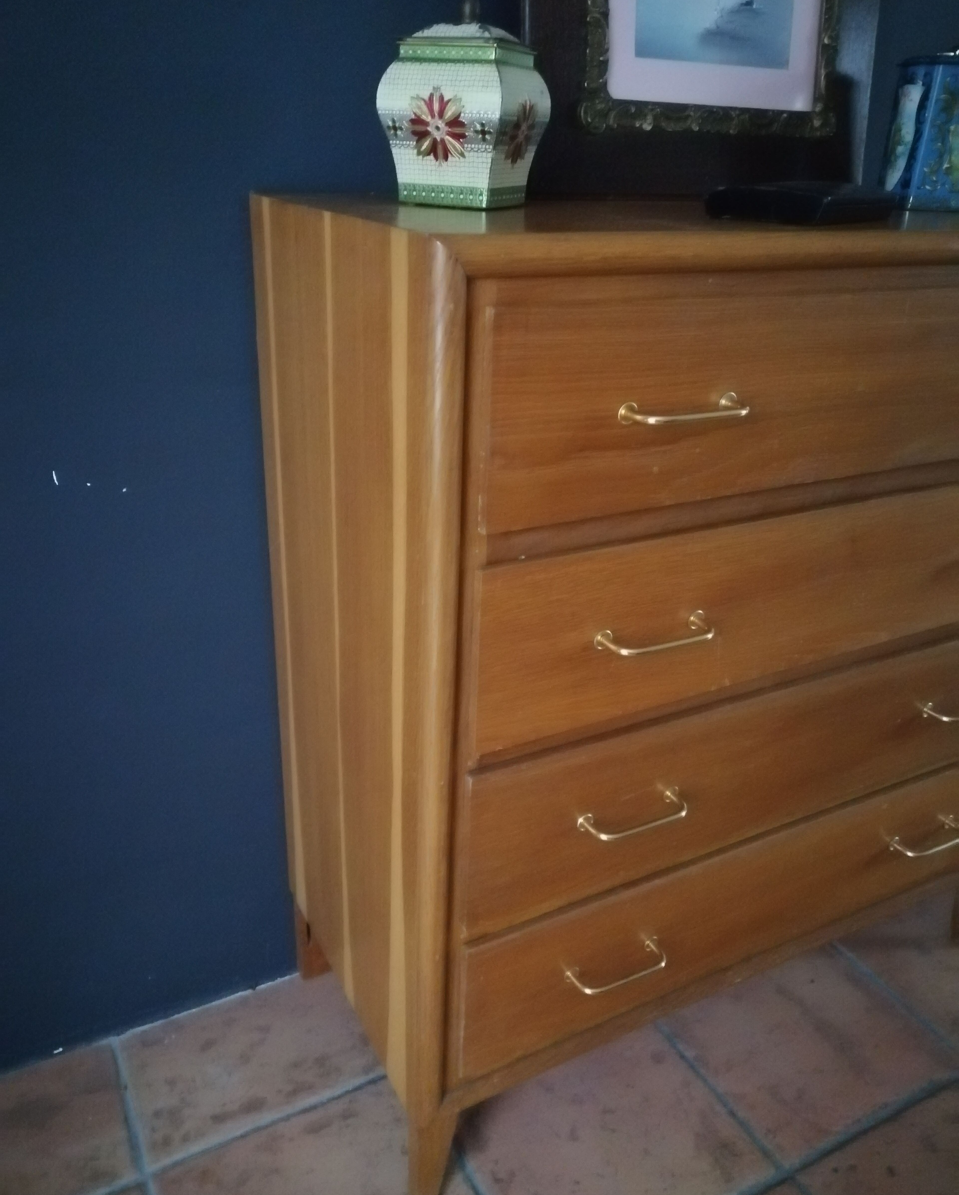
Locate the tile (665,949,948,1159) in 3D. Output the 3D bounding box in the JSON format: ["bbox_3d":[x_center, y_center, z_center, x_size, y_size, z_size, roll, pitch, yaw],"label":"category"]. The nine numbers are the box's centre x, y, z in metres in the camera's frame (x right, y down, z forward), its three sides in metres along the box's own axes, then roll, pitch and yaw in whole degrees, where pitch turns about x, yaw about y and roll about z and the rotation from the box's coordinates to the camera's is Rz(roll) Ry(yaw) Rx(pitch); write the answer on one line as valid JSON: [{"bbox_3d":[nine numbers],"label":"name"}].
[{"bbox_3d":[0.413,0.570,1.335,0.307,0.012,0.307,-11,27,-26],"label":"tile"}]

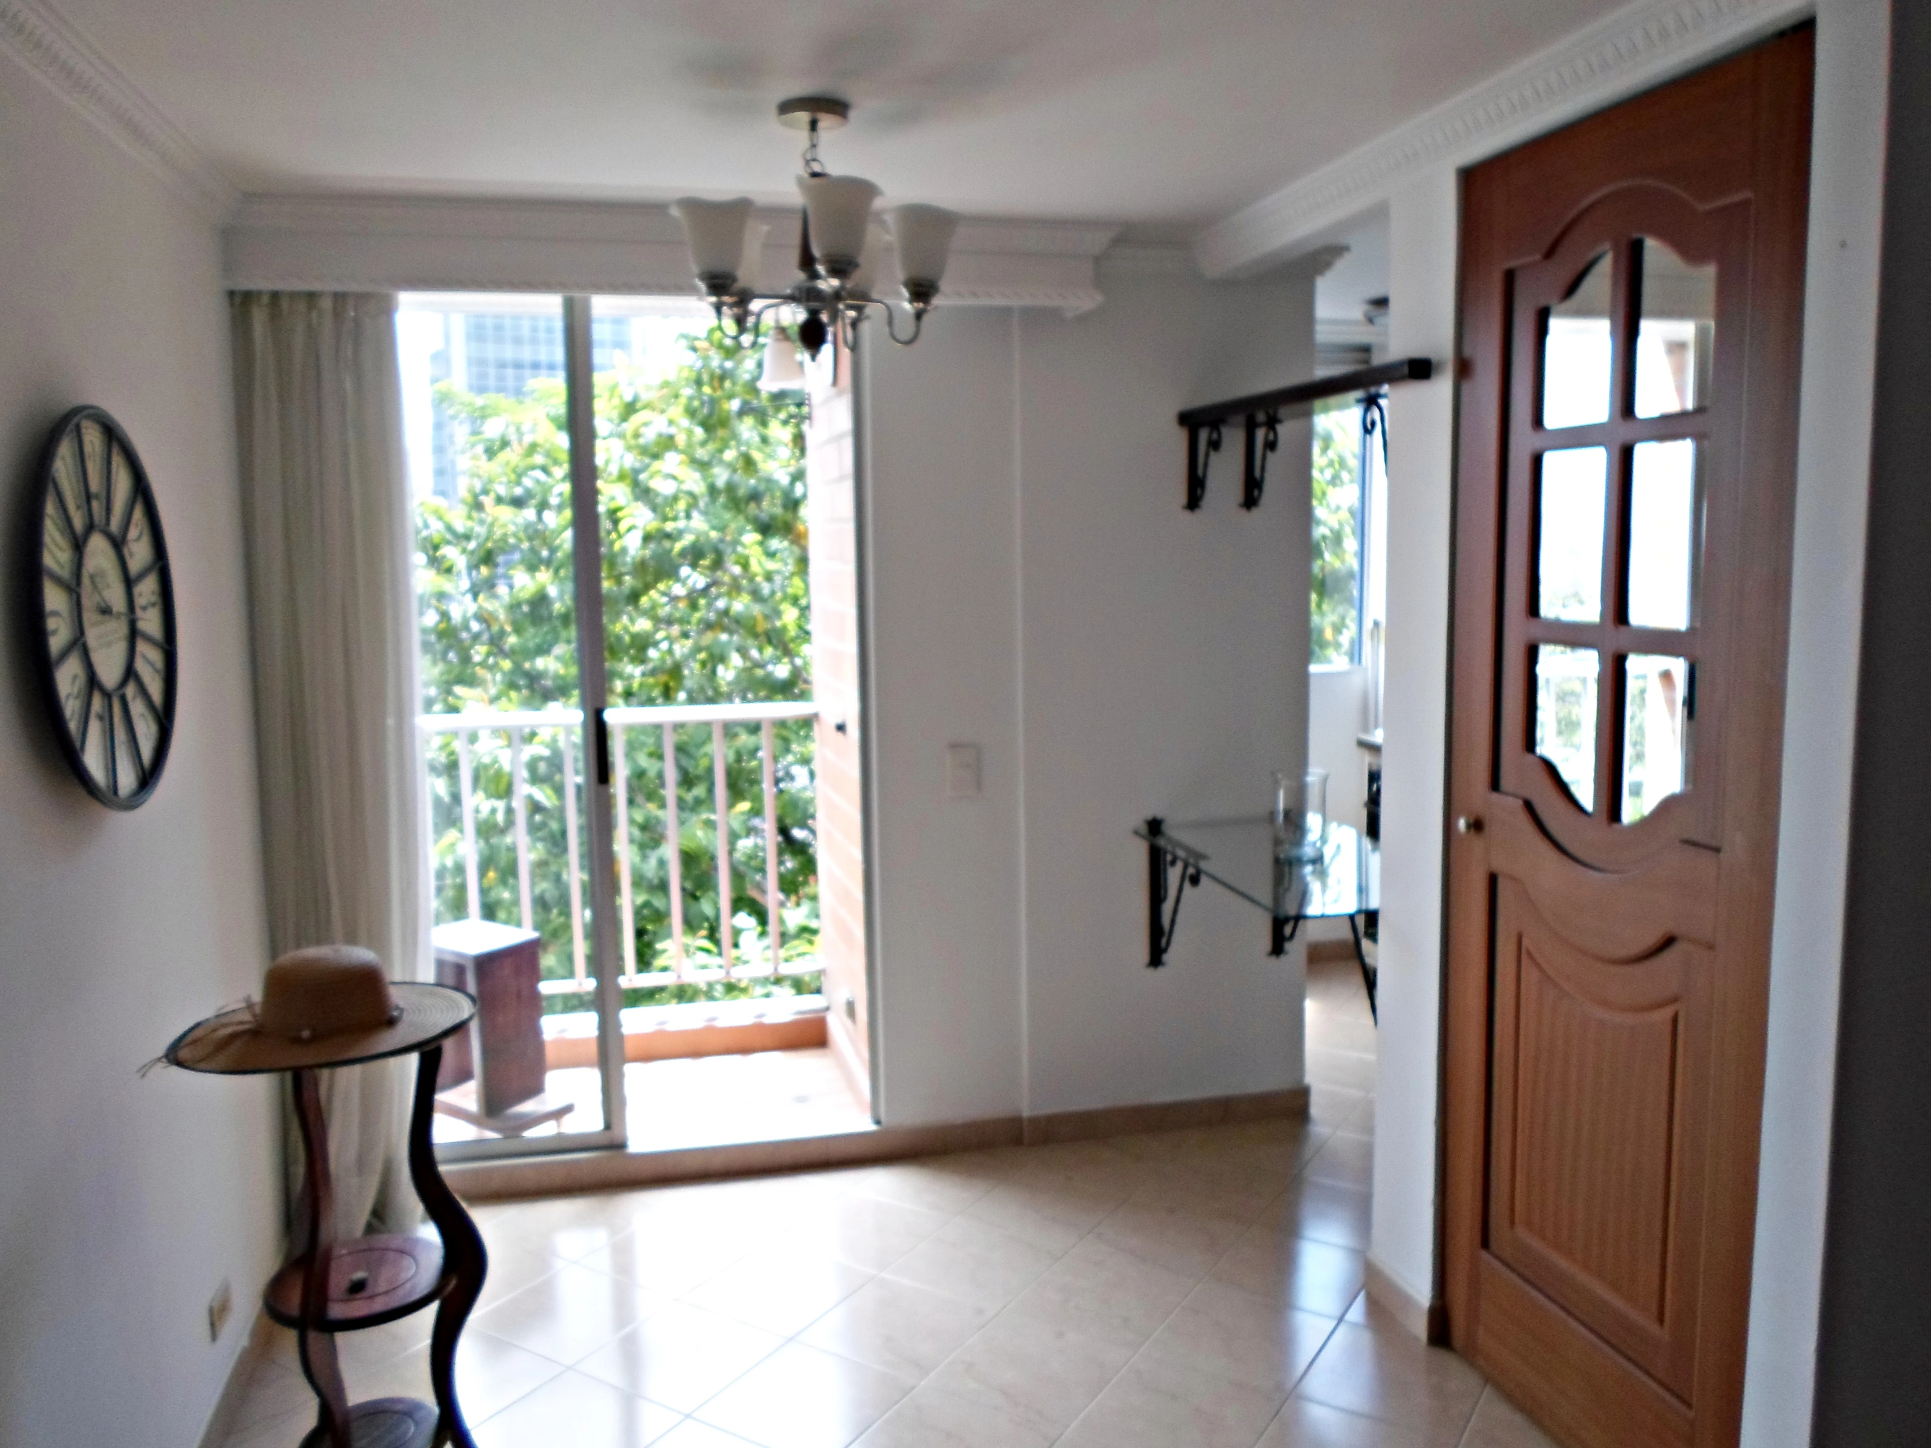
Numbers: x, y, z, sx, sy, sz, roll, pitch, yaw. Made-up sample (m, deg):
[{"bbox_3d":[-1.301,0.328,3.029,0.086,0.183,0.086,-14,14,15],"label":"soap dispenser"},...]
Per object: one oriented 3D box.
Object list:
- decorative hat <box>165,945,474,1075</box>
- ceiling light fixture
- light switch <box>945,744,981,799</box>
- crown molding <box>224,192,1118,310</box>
[{"bbox_3d":[-0.970,0.405,2.123,0.420,0.110,0.420,-3,7,-12],"label":"decorative hat"},{"bbox_3d":[-0.243,-0.813,2.309,0.490,0.410,0.490,-3,7,-12],"label":"ceiling light fixture"},{"bbox_3d":[-0.006,0.118,3.463,0.083,0.127,0.012,-3,7,-12],"label":"light switch"},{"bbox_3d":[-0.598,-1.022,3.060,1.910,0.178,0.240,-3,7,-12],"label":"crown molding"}]

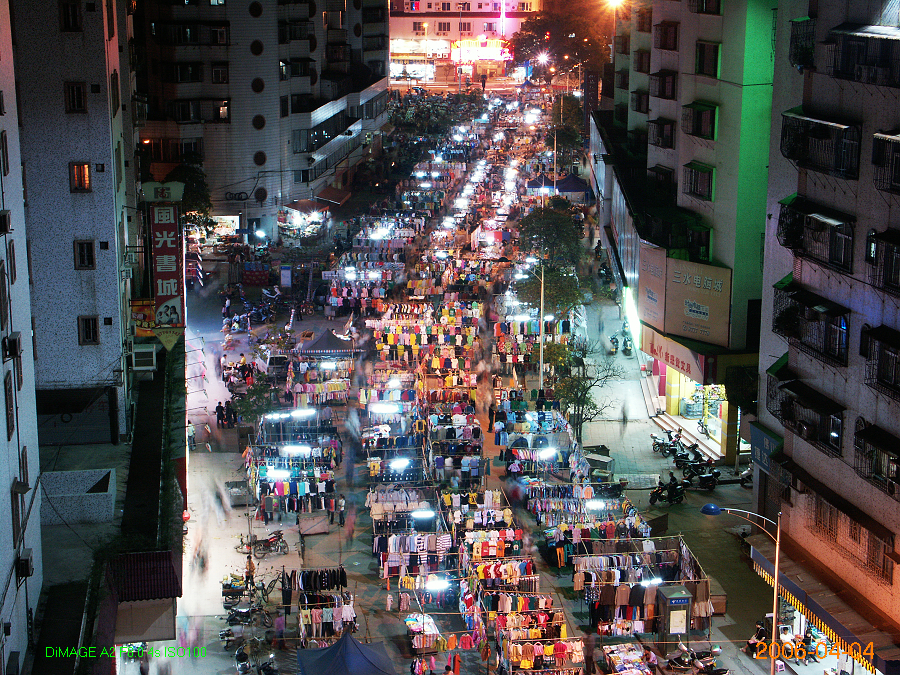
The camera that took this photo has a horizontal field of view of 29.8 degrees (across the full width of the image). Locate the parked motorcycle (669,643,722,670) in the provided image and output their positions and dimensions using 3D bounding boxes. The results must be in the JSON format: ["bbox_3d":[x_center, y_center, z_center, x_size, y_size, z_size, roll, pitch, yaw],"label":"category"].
[{"bbox_3d":[9.564,12.476,65.697,1.950,1.100,0.720,3,14,13],"label":"parked motorcycle"}]

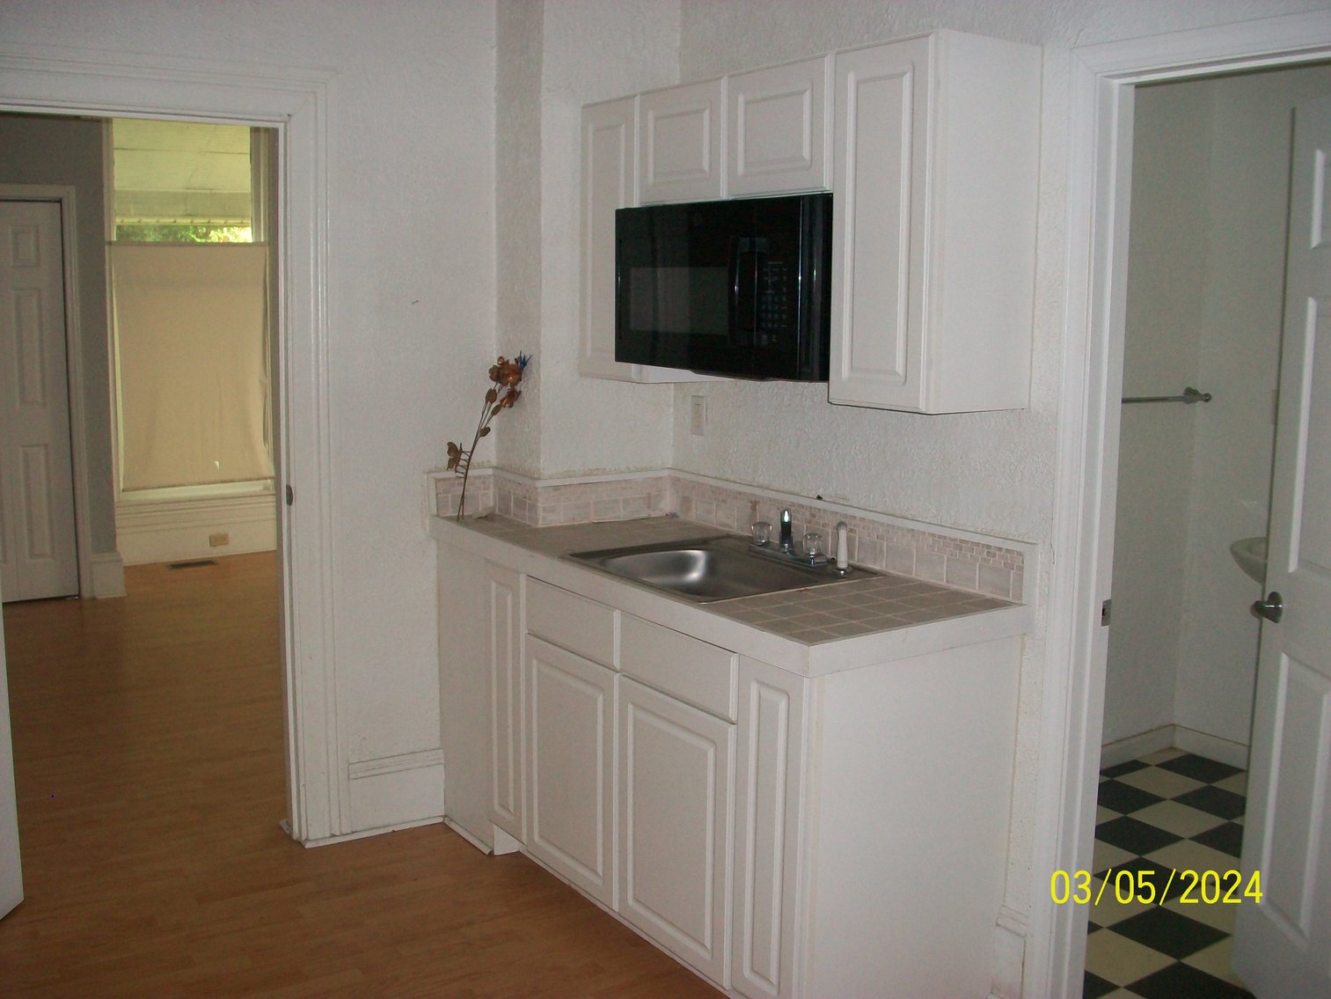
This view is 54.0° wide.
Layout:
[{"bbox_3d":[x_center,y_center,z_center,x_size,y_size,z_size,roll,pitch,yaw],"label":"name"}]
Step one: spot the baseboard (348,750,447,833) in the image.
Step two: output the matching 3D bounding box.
[{"bbox_3d":[-0.813,0.891,3.970,0.300,0.230,0.025,-5,11,-34],"label":"baseboard"}]

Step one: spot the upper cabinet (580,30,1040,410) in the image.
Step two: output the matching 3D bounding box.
[{"bbox_3d":[0.275,-0.645,3.237,0.320,0.761,1.365,-5,11,-34],"label":"upper cabinet"}]

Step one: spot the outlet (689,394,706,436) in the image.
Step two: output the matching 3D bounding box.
[{"bbox_3d":[0.092,-0.244,3.839,0.012,0.116,0.073,-5,11,-34],"label":"outlet"}]

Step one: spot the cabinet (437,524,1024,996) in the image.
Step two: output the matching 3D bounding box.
[{"bbox_3d":[0.043,0.642,3.485,0.619,0.894,1.712,-5,11,-34],"label":"cabinet"}]

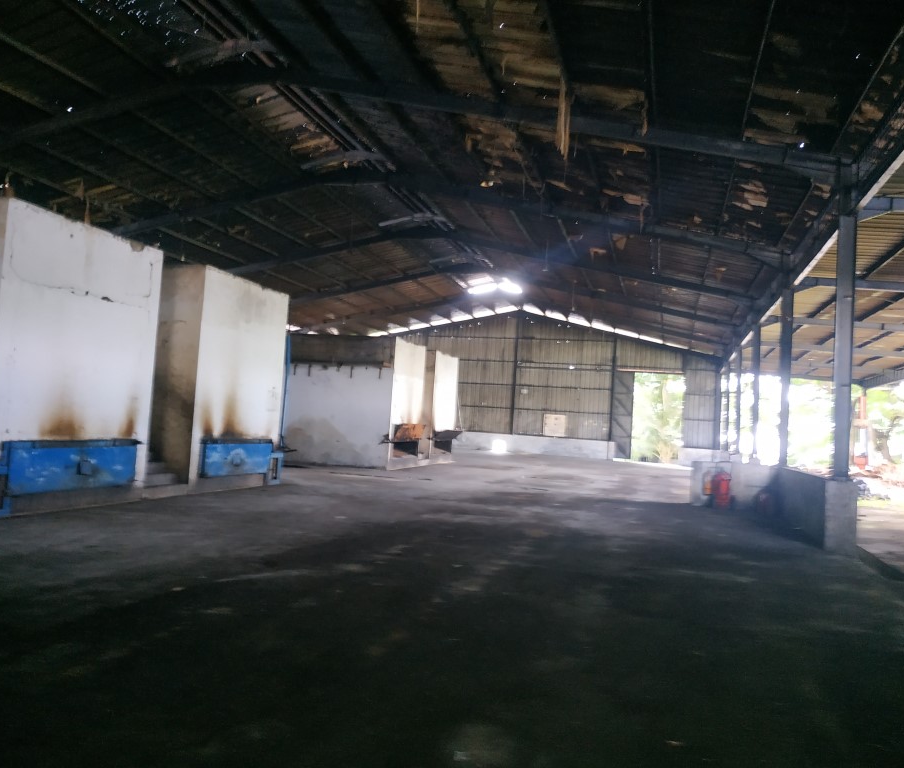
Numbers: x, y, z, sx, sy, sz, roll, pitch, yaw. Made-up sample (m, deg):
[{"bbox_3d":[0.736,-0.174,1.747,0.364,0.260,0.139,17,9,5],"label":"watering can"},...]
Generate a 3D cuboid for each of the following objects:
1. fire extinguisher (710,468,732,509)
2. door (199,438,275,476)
[{"bbox_3d":[6.119,2.366,16.111,0.440,0.950,0.420,2,-3,17],"label":"fire extinguisher"},{"bbox_3d":[-4.433,1.526,14.836,0.150,0.760,2.470,2,-3,17],"label":"door"}]

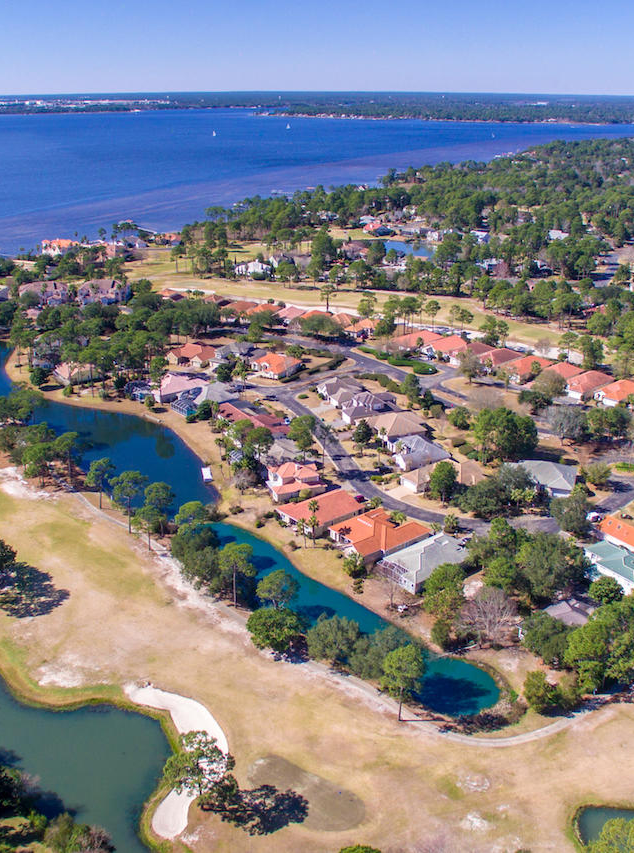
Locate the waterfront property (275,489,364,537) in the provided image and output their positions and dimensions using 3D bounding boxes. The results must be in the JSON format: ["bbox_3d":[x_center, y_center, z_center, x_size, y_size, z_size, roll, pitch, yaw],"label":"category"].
[{"bbox_3d":[1.770,22.900,202.670,20.000,6.200,15.000,-20,32,-36],"label":"waterfront property"}]

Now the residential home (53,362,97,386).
[{"bbox_3d":[-99.770,-24.060,297.820,15.430,5.660,16.460,-21,32,-37],"label":"residential home"}]

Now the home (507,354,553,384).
[{"bbox_3d":[86.700,-25.560,295.470,23.000,5.800,11.700,-20,32,-35],"label":"home"}]

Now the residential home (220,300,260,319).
[{"bbox_3d":[-42.260,-61.180,369.240,12.500,6.000,23.800,13,28,24],"label":"residential home"}]

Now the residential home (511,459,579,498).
[{"bbox_3d":[68.500,14.560,215.850,19.540,5.660,15.940,7,26,15],"label":"residential home"}]

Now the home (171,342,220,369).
[{"bbox_3d":[-52.020,-32.340,308.740,15.280,6.500,19.650,10,27,19],"label":"home"}]

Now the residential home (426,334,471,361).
[{"bbox_3d":[56.800,-35.590,316.310,19.500,5.800,12.000,-22,33,-38],"label":"residential home"}]

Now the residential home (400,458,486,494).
[{"bbox_3d":[39.740,15.070,219.430,22.500,6.200,16.000,-17,30,-32],"label":"residential home"}]

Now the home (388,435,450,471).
[{"bbox_3d":[32.150,7.260,225.890,15.400,7.000,13.700,-8,27,-16],"label":"home"}]

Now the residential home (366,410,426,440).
[{"bbox_3d":[27.060,-0.830,242.340,18.700,7.300,15.000,-9,27,-19],"label":"residential home"}]

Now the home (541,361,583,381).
[{"bbox_3d":[101.300,-22.630,300.070,22.500,6.000,13.000,-20,32,-36],"label":"home"}]

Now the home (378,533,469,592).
[{"bbox_3d":[27.430,32.420,174.880,21.600,5.900,12.100,-16,30,-30],"label":"home"}]

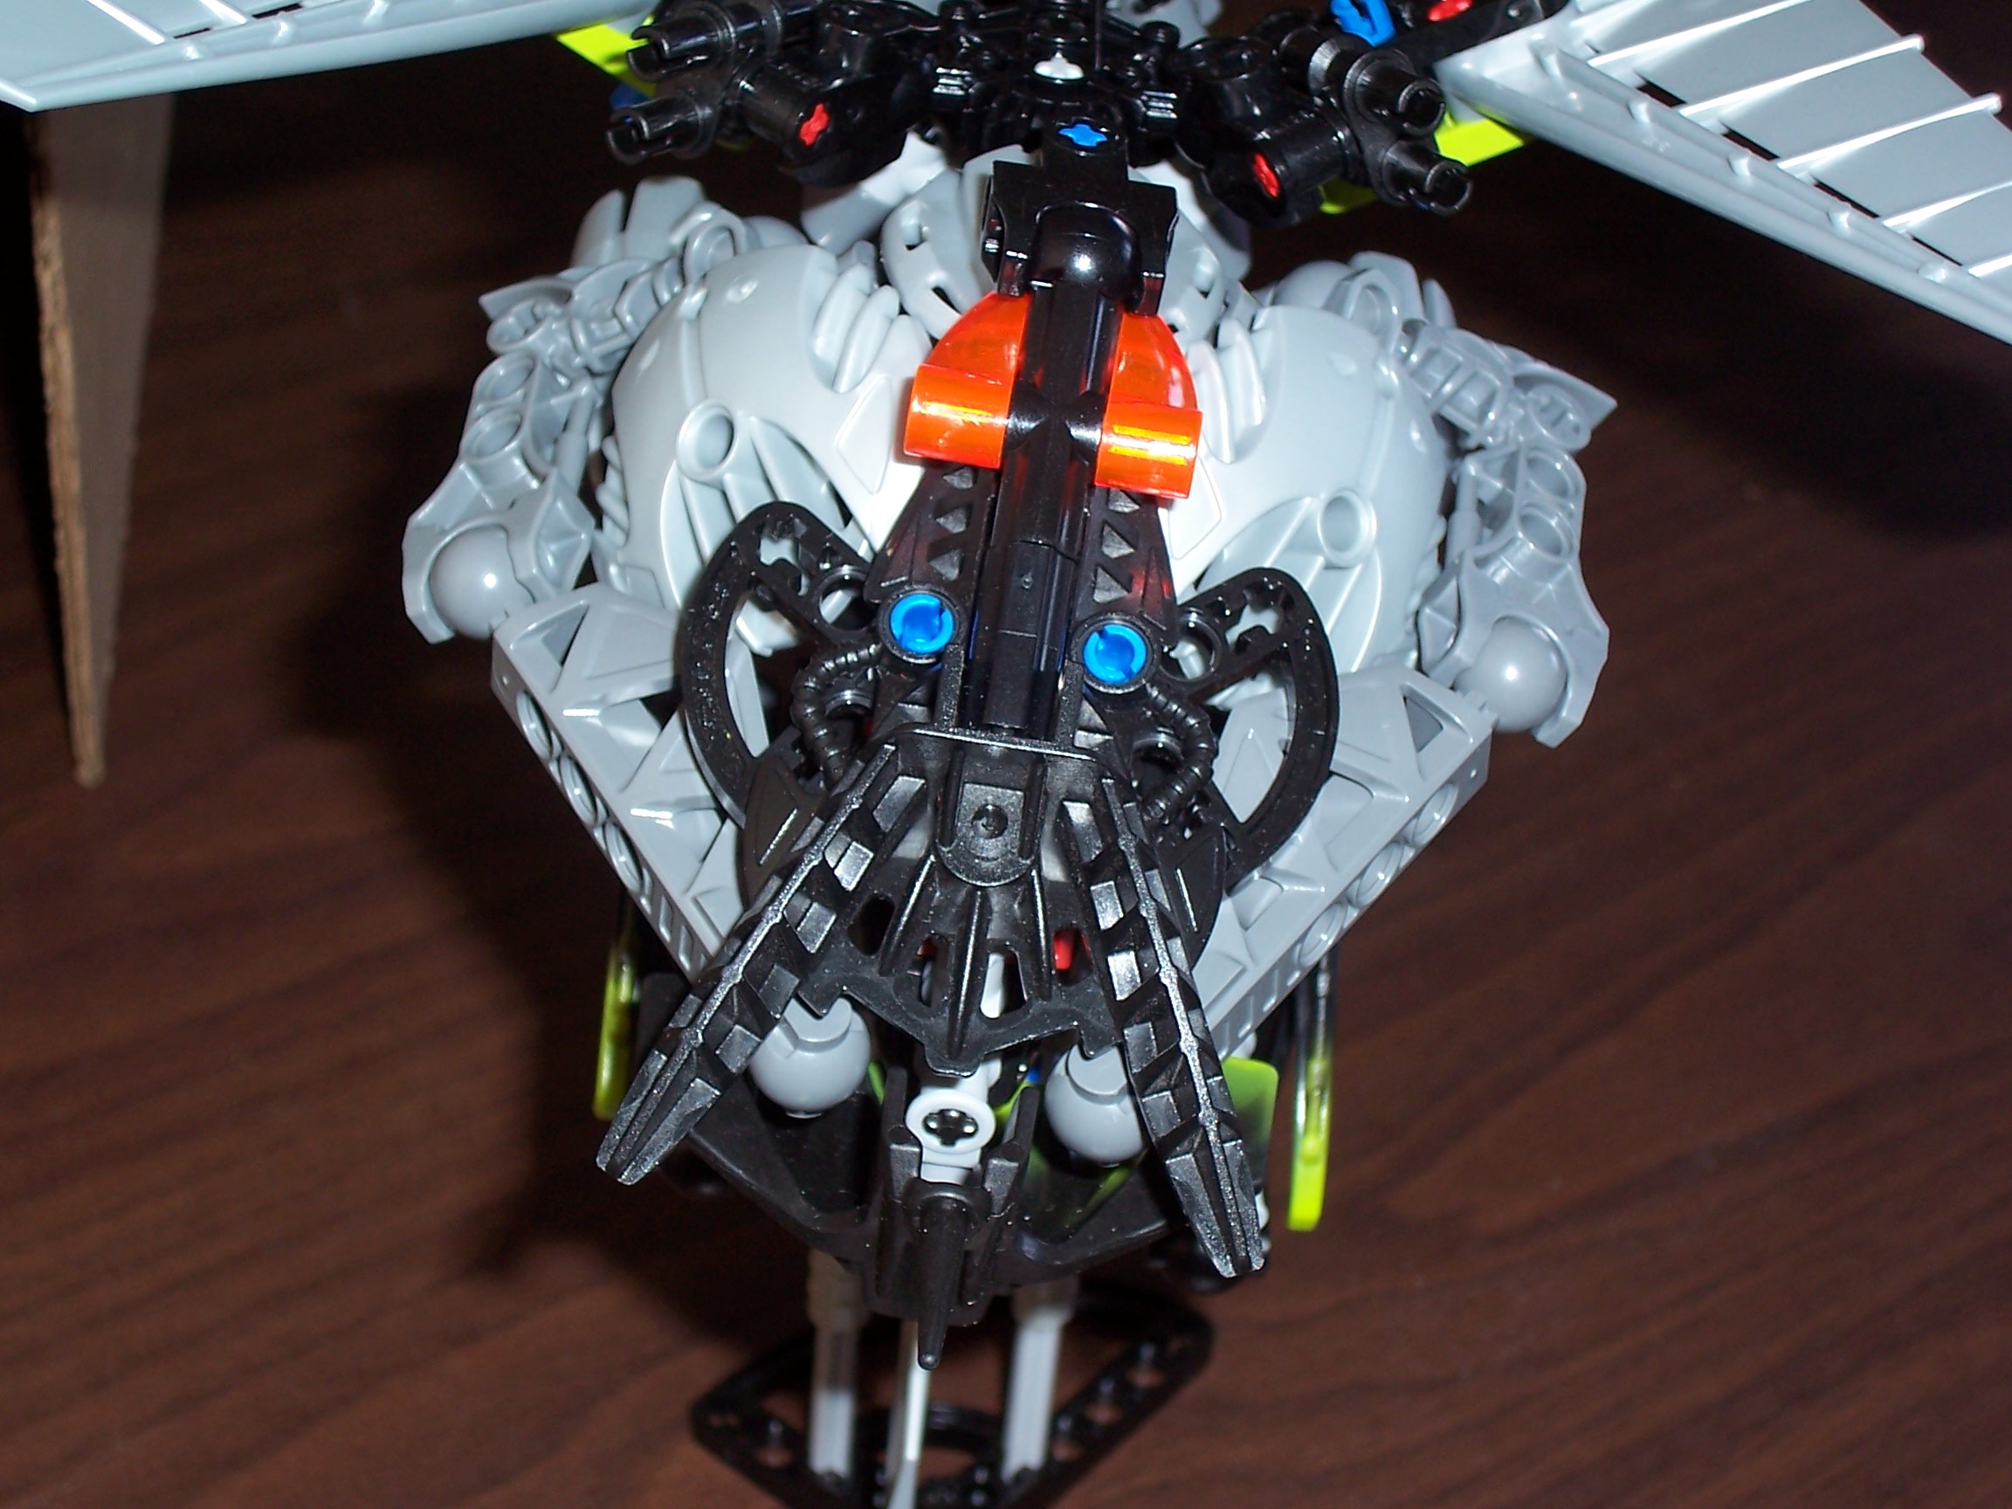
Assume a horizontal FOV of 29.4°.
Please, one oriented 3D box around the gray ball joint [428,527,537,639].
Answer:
[{"bbox_3d":[-0.047,-0.015,0.344,0.010,0.010,0.010,5,45,0],"label":"gray ball joint"}]

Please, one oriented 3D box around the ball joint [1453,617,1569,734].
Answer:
[{"bbox_3d":[0.045,-0.007,0.339,0.010,0.010,0.010,5,45,0],"label":"ball joint"}]

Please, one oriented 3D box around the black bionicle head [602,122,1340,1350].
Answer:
[{"bbox_3d":[-0.001,-0.003,0.325,0.055,0.050,0.104,7,66,3],"label":"black bionicle head"}]

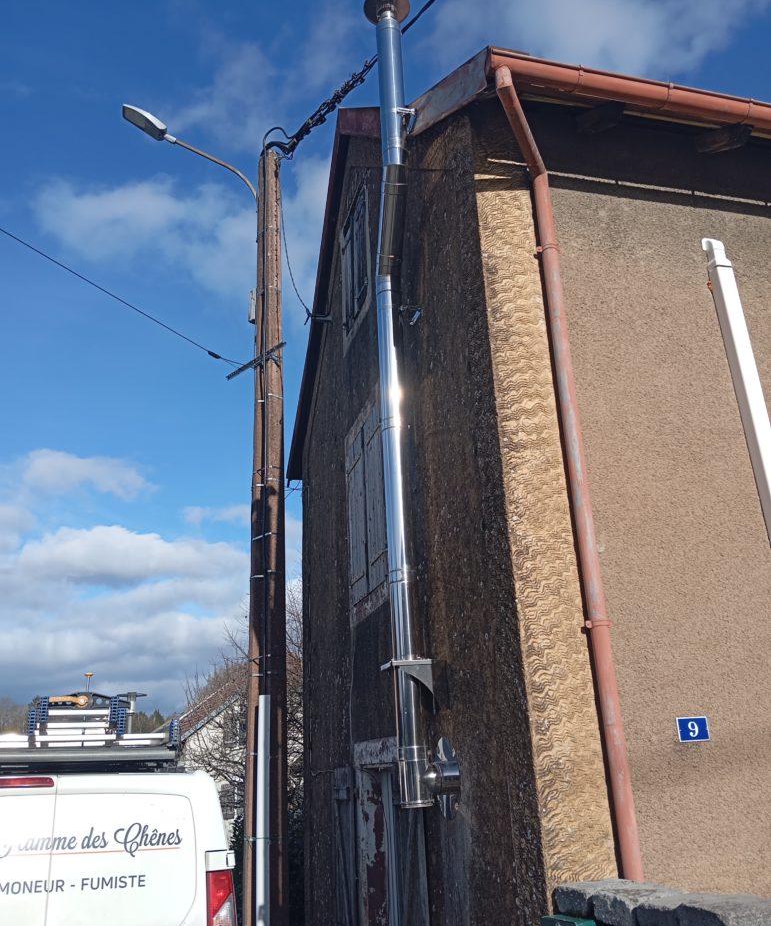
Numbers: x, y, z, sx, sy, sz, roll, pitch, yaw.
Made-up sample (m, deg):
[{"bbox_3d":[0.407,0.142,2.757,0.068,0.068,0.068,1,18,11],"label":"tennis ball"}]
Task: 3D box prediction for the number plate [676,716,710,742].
[{"bbox_3d":[1.343,1.161,3.618,0.150,0.100,0.010,3,-21,-15],"label":"number plate"}]

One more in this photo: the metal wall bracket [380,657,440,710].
[{"bbox_3d":[0.144,1.211,4.535,0.280,0.260,0.250,3,-21,-15],"label":"metal wall bracket"}]

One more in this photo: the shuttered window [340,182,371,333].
[{"bbox_3d":[-0.257,-1.694,7.191,0.100,1.140,0.930,3,-21,-15],"label":"shuttered window"}]

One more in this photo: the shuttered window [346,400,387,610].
[{"bbox_3d":[-0.148,0.341,6.353,0.100,1.400,1.030,3,-21,-15],"label":"shuttered window"}]

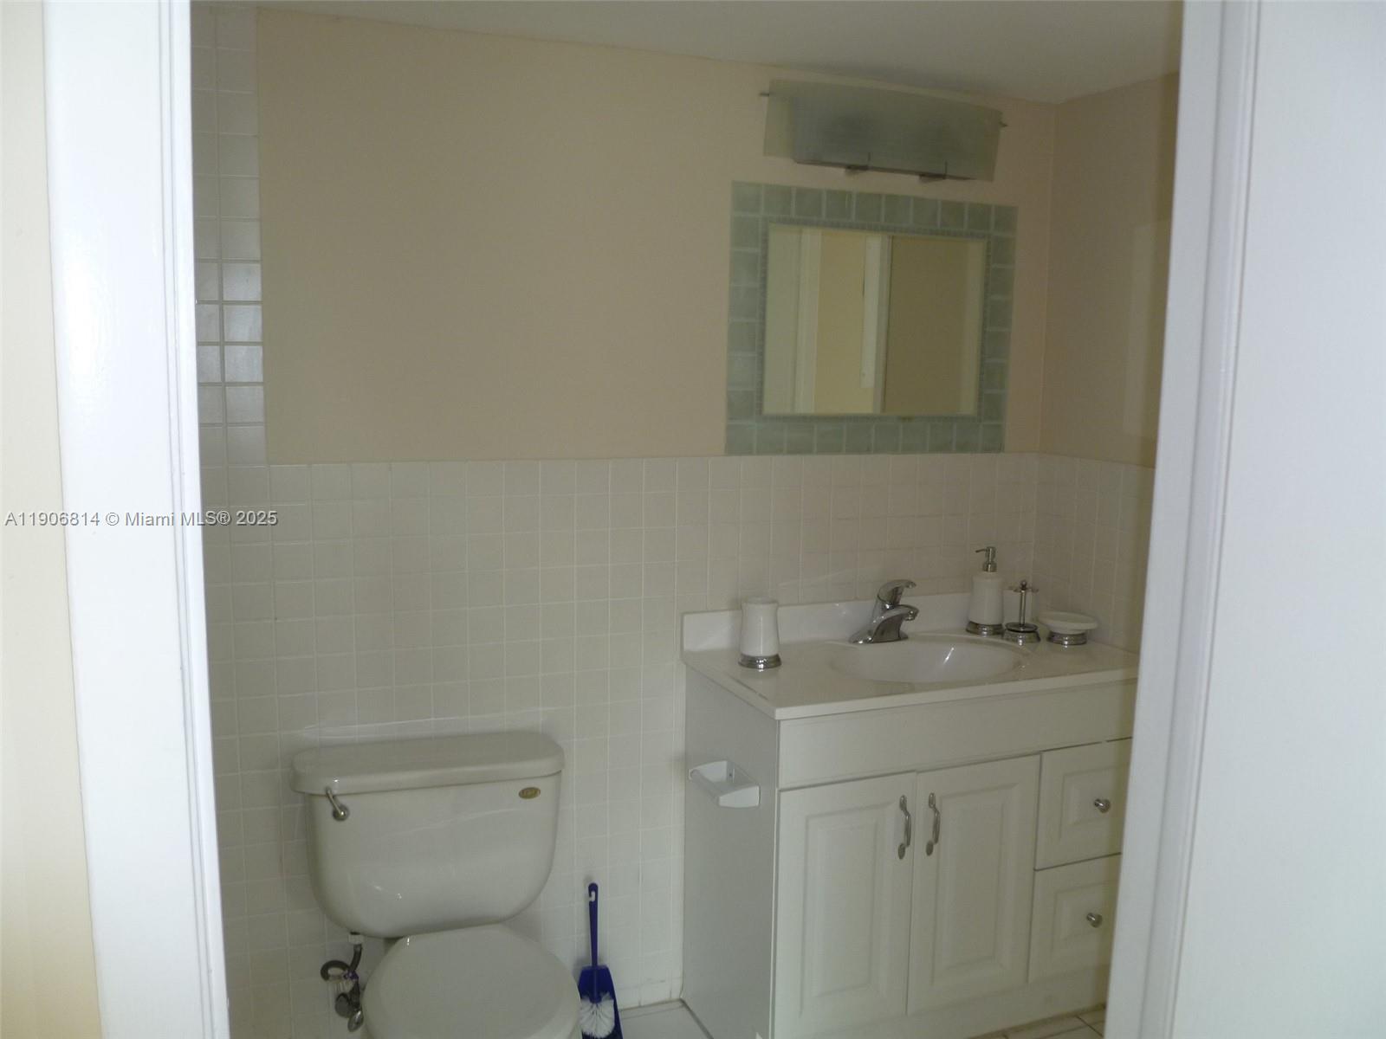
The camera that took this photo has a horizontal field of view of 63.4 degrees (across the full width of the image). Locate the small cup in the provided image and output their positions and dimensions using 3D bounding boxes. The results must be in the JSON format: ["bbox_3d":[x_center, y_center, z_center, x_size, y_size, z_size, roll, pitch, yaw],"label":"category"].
[{"bbox_3d":[0.142,0.243,2.384,0.092,0.134,0.092,1,8,0],"label":"small cup"}]

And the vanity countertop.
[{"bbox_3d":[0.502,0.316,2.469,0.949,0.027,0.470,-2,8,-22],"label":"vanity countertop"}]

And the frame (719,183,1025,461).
[{"bbox_3d":[0.417,-0.442,2.567,0.741,0.585,0.025,-2,8,-22],"label":"frame"}]

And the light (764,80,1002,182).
[{"bbox_3d":[0.436,-0.852,2.468,0.593,0.161,0.115,-2,8,-22],"label":"light"}]

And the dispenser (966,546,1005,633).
[{"bbox_3d":[0.712,0.171,2.711,0.093,0.204,0.093,-1,8,-11],"label":"dispenser"}]

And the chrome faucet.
[{"bbox_3d":[0.457,0.213,2.566,0.153,0.153,0.167,-2,8,-22],"label":"chrome faucet"}]

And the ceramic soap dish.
[{"bbox_3d":[0.878,0.259,2.642,0.141,0.052,0.141,1,8,0],"label":"ceramic soap dish"}]

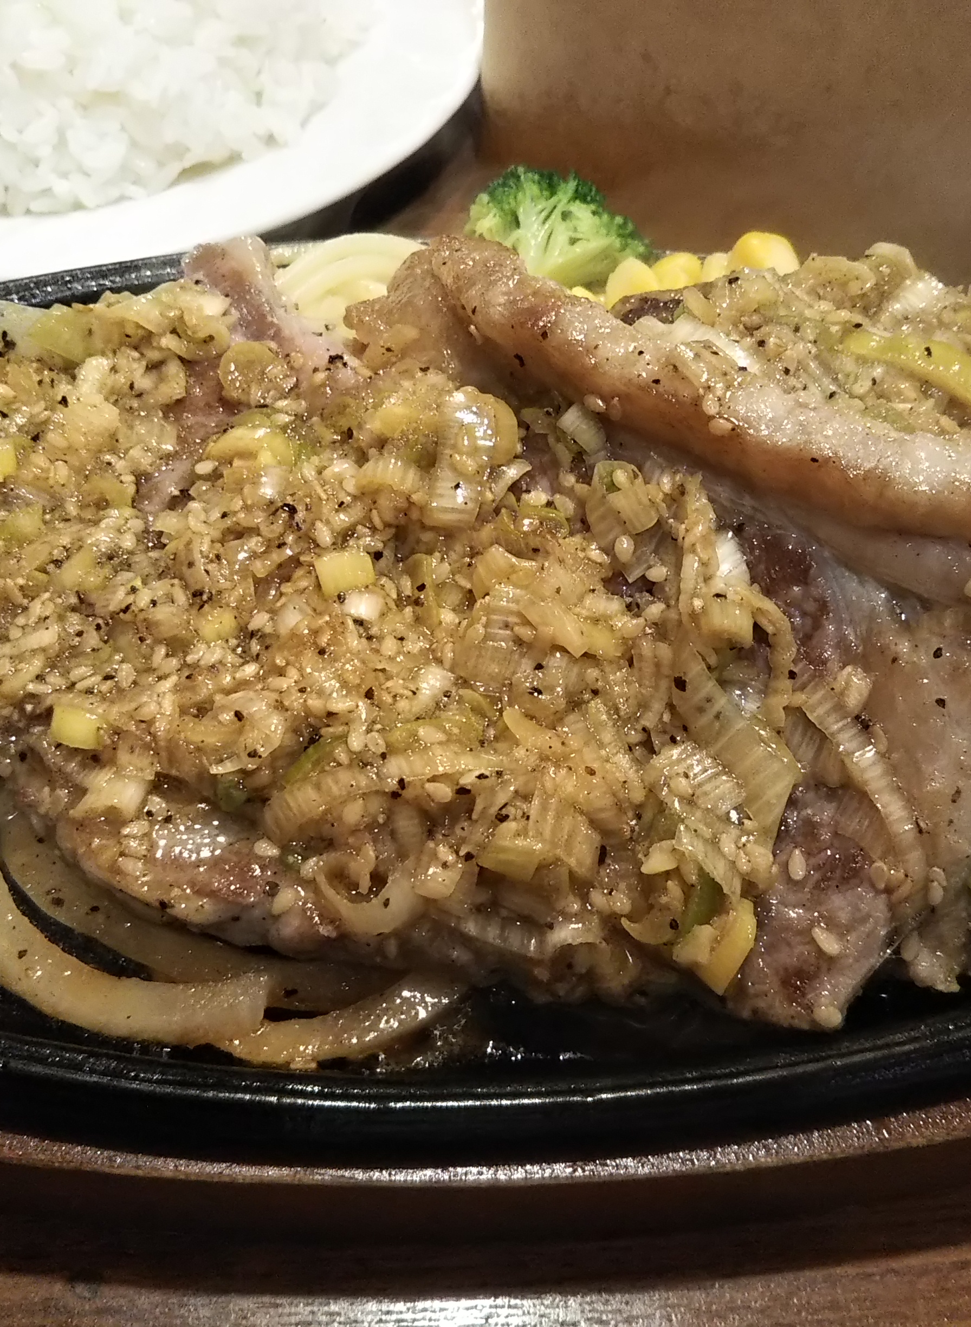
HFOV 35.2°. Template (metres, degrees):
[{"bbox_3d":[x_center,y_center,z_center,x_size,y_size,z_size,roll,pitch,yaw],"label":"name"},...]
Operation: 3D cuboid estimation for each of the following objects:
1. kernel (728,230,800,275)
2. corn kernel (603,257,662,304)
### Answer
[{"bbox_3d":[0.047,-0.068,0.258,0.011,0.008,0.008,2,48,0],"label":"kernel"},{"bbox_3d":[0.025,-0.064,0.258,0.009,0.009,0.007,2,48,0],"label":"corn kernel"}]

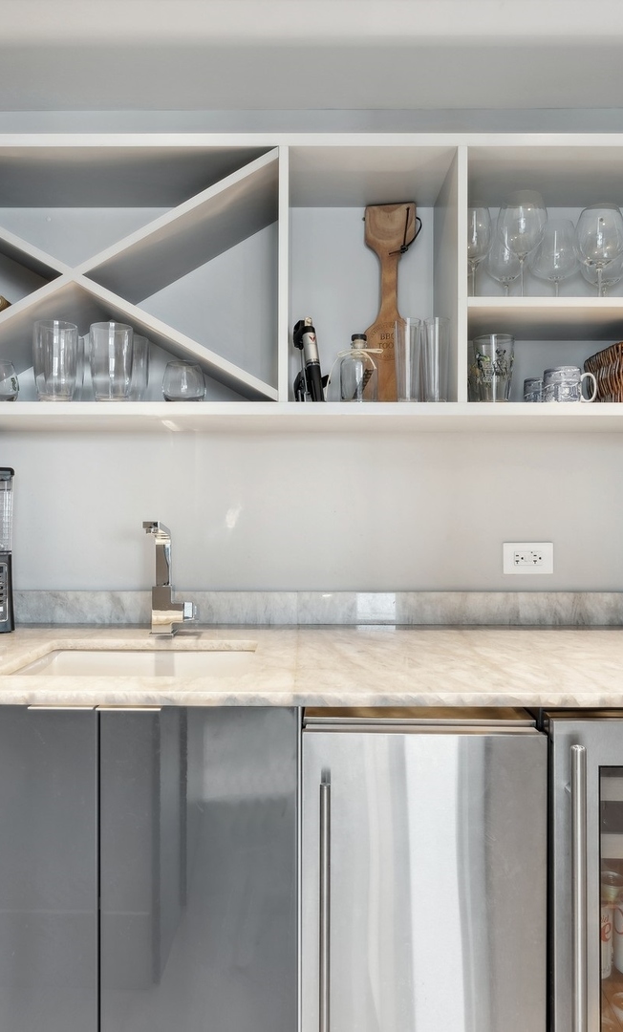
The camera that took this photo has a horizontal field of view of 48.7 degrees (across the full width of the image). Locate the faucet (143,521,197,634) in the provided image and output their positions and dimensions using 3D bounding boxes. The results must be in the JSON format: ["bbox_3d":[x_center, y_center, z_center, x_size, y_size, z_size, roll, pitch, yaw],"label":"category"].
[{"bbox_3d":[-0.293,0.132,1.422,0.098,0.242,0.180,0,0,0],"label":"faucet"}]

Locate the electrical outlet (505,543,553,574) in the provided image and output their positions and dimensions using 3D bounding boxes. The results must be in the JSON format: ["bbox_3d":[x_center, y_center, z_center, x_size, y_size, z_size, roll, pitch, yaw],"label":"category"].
[{"bbox_3d":[0.510,0.100,1.615,0.116,0.071,0.008,0,0,0],"label":"electrical outlet"}]

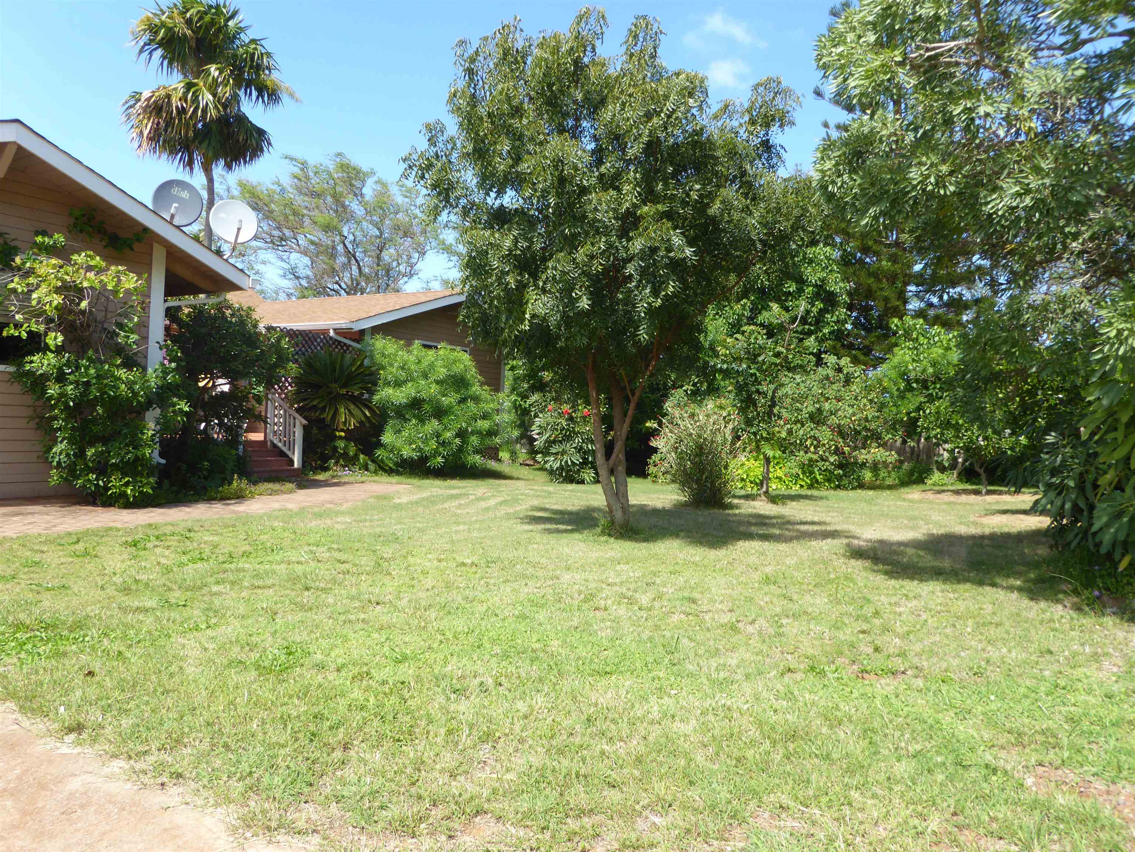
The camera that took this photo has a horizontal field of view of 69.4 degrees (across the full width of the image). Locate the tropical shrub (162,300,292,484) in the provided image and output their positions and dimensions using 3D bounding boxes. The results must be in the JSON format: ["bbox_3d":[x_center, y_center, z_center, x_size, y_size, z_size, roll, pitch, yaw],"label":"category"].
[{"bbox_3d":[-5.725,-0.672,13.800,2.209,2.907,2.000,3,1,-23],"label":"tropical shrub"}]

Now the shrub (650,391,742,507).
[{"bbox_3d":[2.206,0.395,14.199,1.598,1.908,1.450,3,1,9],"label":"shrub"}]

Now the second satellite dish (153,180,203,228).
[{"bbox_3d":[-5.775,-3.284,12.157,0.750,0.780,0.450,2,-10,-37],"label":"second satellite dish"}]

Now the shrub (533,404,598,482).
[{"bbox_3d":[-0.045,0.360,17.200,1.377,1.629,1.300,3,1,0],"label":"shrub"}]

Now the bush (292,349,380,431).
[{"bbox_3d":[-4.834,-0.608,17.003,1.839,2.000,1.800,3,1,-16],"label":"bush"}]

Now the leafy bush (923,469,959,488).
[{"bbox_3d":[9.952,1.403,21.800,0.967,0.471,0.800,3,1,25],"label":"leafy bush"}]

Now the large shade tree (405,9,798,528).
[{"bbox_3d":[0.448,-2.093,10.900,5.224,6.876,4.800,3,1,2],"label":"large shade tree"}]

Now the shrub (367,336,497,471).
[{"bbox_3d":[-3.062,-0.519,18.500,2.942,3.019,2.700,3,1,-9],"label":"shrub"}]

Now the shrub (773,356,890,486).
[{"bbox_3d":[6.482,-0.128,19.999,2.813,3.179,2.500,3,1,18],"label":"shrub"}]

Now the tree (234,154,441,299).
[{"bbox_3d":[-9.021,-5.114,32.051,8.793,11.060,8.000,3,1,-16],"label":"tree"}]

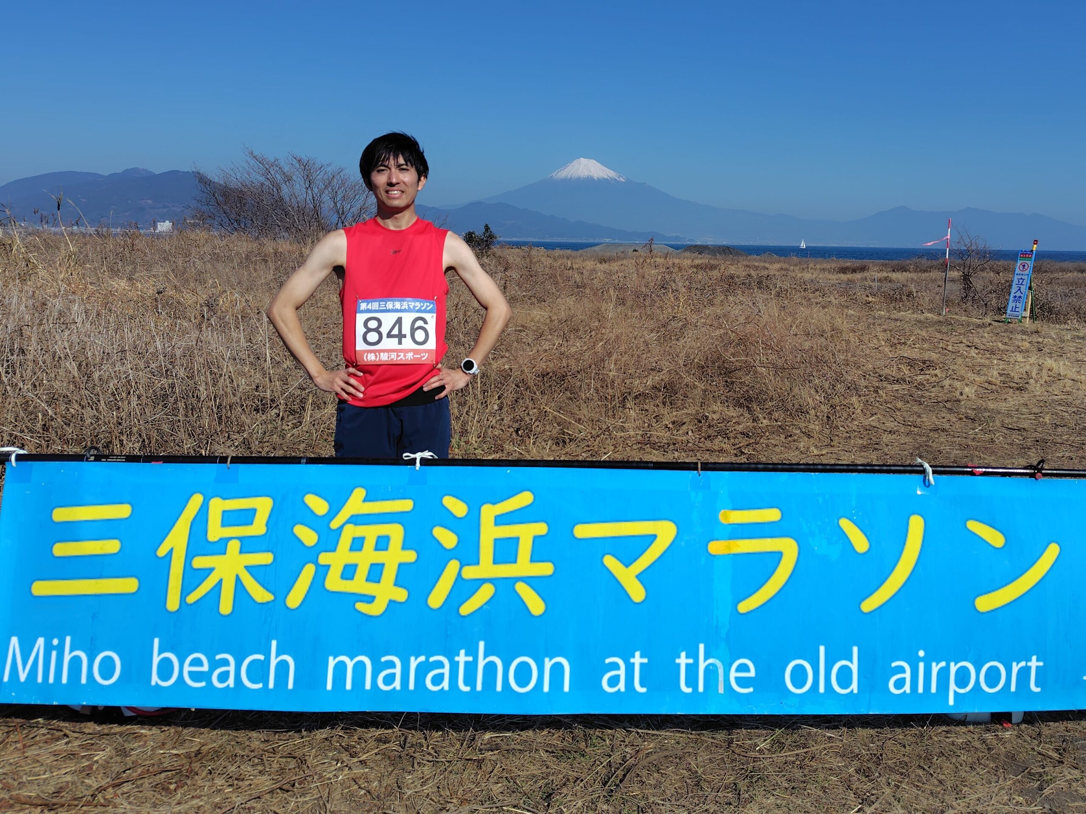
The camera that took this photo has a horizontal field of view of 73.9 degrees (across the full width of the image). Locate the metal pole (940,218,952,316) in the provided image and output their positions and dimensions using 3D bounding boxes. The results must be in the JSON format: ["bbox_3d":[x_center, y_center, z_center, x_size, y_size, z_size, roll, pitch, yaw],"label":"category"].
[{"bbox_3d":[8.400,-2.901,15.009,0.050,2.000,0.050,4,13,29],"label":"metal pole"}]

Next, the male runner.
[{"bbox_3d":[-0.492,0.018,2.355,0.760,1.710,0.320,-2,13,-13],"label":"male runner"}]

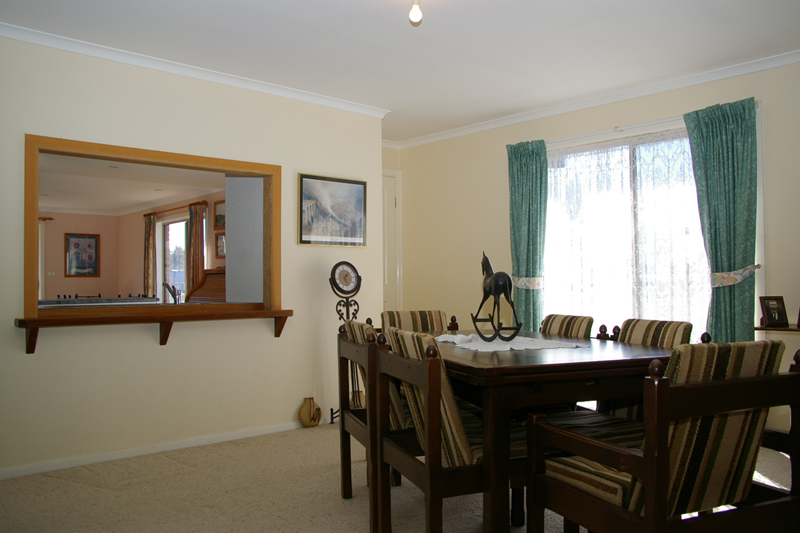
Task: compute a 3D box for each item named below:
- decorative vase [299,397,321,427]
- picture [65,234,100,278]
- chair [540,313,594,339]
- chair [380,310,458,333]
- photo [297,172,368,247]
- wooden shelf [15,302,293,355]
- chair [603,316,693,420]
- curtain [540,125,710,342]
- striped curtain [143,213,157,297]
[{"bbox_3d":[-0.634,1.036,4.225,0.155,0.215,0.140,1,-2,-38],"label":"decorative vase"},{"bbox_3d":[-6.012,-0.203,11.364,0.600,0.800,0.030,1,-2,-38],"label":"picture"},{"bbox_3d":[0.659,0.680,3.003,0.560,0.860,0.510,1,-2,-28],"label":"chair"},{"bbox_3d":[0.176,0.691,3.399,0.600,0.860,0.570,0,-1,-22],"label":"chair"},{"bbox_3d":[-0.491,-0.402,4.452,0.590,0.510,0.025,1,-2,-38],"label":"photo"},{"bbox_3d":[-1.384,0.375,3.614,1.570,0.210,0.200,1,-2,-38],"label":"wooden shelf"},{"bbox_3d":[0.928,0.667,2.544,0.560,0.860,0.510,1,-2,-29],"label":"chair"},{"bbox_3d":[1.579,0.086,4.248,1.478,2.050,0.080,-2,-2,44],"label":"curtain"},{"bbox_3d":[-4.373,0.179,10.494,0.420,2.200,0.120,-2,-2,44],"label":"striped curtain"}]

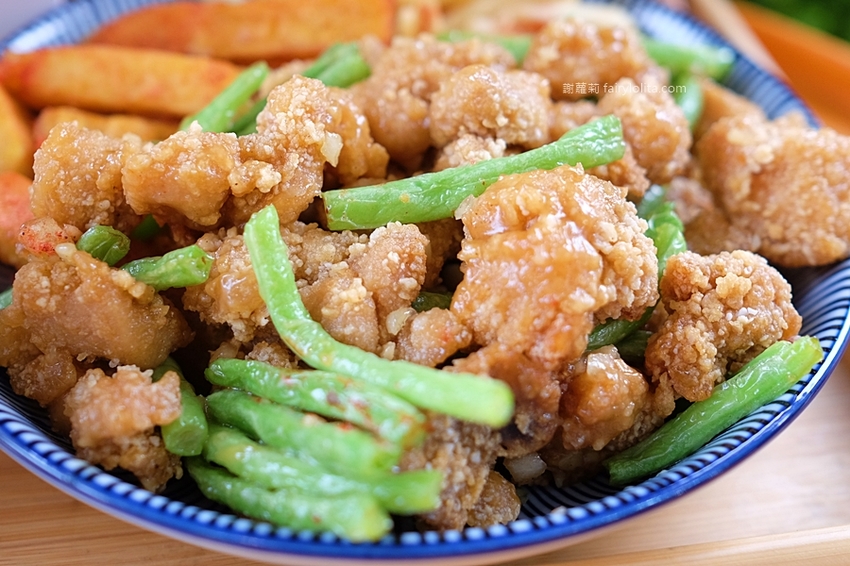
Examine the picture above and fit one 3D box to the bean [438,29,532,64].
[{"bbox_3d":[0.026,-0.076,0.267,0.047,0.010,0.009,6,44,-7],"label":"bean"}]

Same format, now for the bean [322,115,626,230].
[{"bbox_3d":[0.012,-0.025,0.193,0.073,0.010,0.010,-13,46,-6],"label":"bean"}]

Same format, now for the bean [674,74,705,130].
[{"bbox_3d":[0.082,-0.055,0.258,0.010,0.011,0.030,4,69,0],"label":"bean"}]

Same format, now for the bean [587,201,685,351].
[{"bbox_3d":[0.055,-0.003,0.211,0.016,0.016,0.049,25,64,20],"label":"bean"}]

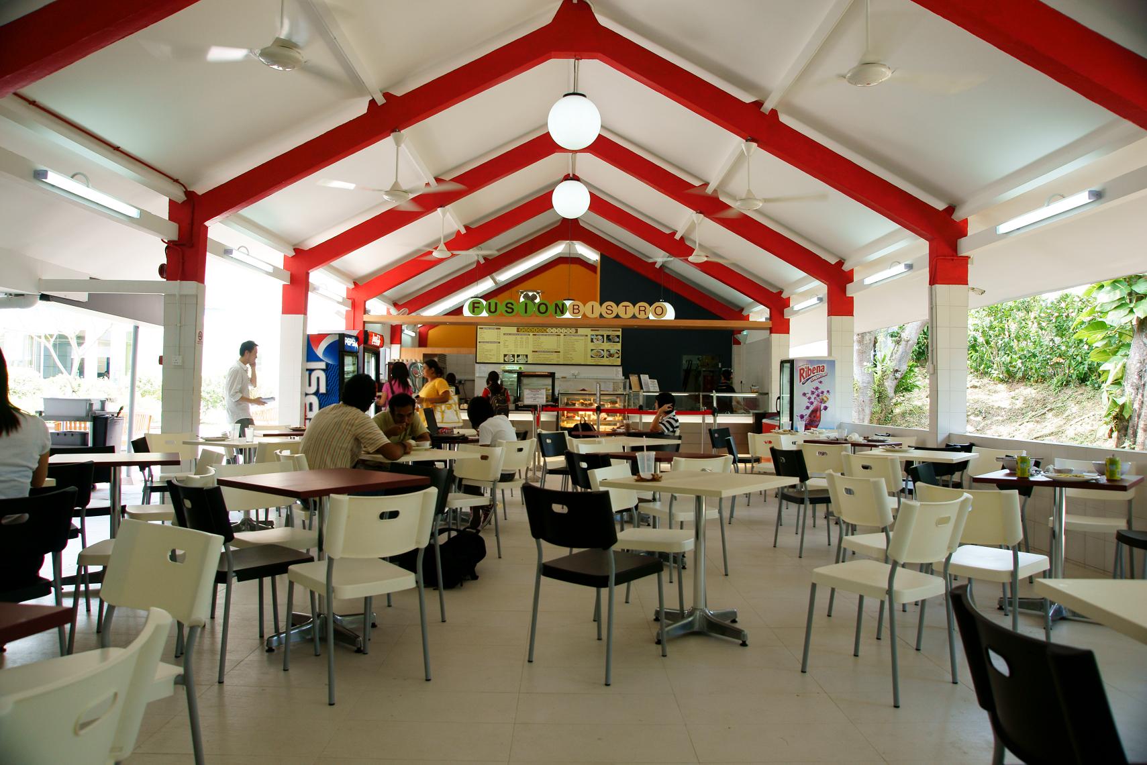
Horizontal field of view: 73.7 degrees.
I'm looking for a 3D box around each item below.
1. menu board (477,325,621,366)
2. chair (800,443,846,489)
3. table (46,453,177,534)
[{"bbox_3d":[-0.494,-0.746,15.611,2.943,0.768,0.080,1,-1,-2],"label":"menu board"},{"bbox_3d":[2.072,0.910,6.652,0.460,0.780,0.510,1,-1,-5],"label":"chair"},{"bbox_3d":[-2.742,0.823,4.574,0.700,0.745,0.700,1,-1,-26],"label":"table"}]

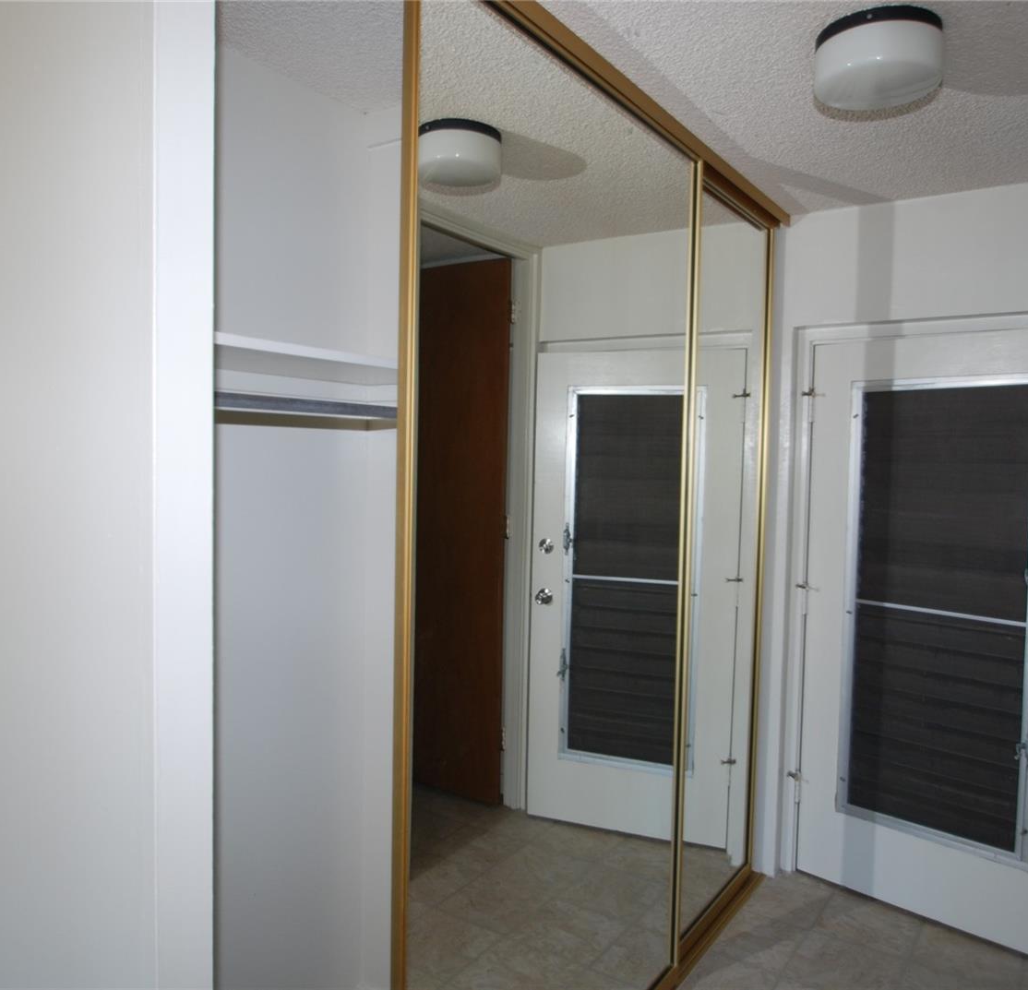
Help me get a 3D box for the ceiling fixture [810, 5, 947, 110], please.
[{"bbox_3d":[0.797,-0.945,1.705,0.243,0.107,0.243,3,3,36],"label":"ceiling fixture"}]

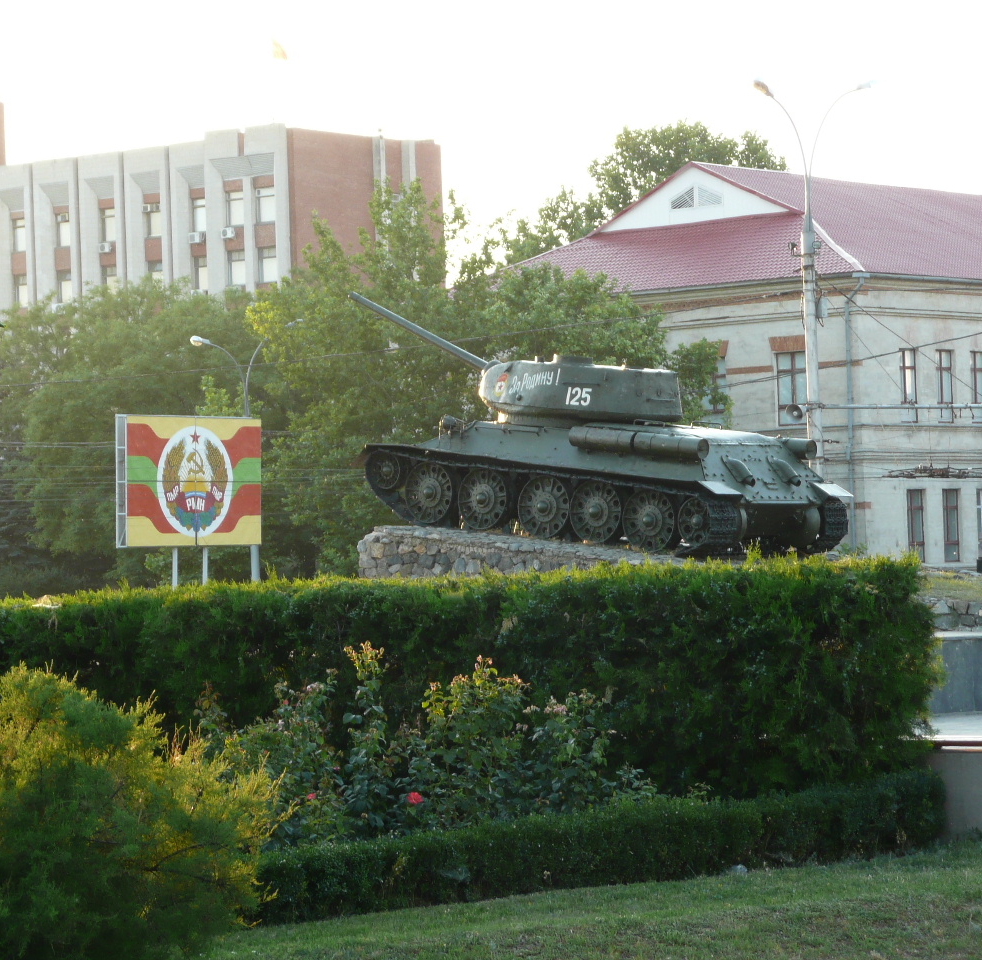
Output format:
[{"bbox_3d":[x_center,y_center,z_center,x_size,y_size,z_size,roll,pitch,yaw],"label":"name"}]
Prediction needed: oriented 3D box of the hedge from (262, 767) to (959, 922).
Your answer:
[{"bbox_3d":[0.463,1.774,21.471,0.450,0.400,4.985,-3,-2,42],"label":"hedge"}]

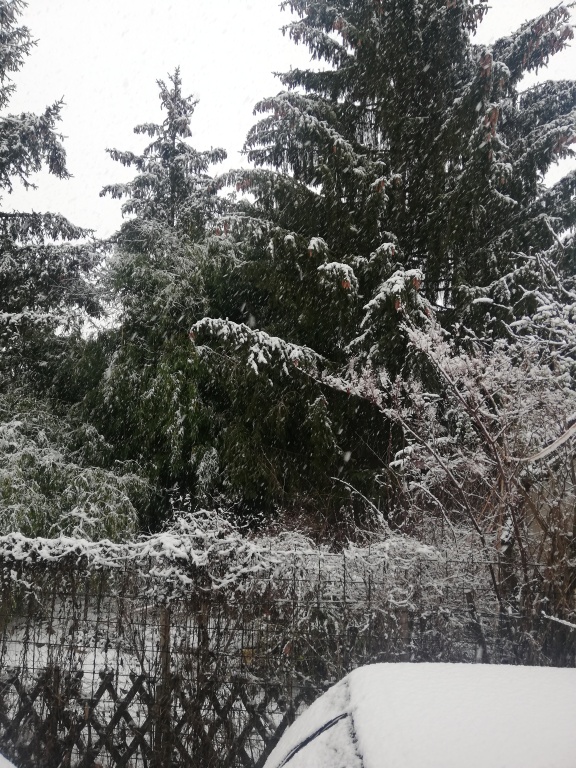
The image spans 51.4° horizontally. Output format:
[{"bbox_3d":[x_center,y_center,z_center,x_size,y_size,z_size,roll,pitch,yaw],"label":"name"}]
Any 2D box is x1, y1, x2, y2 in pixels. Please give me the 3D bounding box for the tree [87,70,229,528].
[{"bbox_3d":[-2.750,-1.850,13.150,3.300,10.400,3.300,0,-4,0],"label":"tree"}]

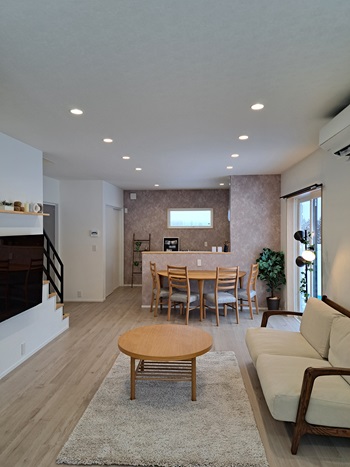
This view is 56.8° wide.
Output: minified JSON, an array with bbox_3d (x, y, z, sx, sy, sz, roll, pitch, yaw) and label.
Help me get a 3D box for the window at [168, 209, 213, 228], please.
[{"bbox_3d":[0.394,-0.374,8.019,1.130,0.490,0.100,0,1,5],"label":"window"}]

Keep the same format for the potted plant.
[{"bbox_3d":[1.664,0.803,5.500,0.520,1.110,0.470,0,1,5],"label":"potted plant"}]

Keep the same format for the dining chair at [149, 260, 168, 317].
[{"bbox_3d":[-0.161,0.929,5.473,0.480,0.860,0.430,0,1,-16],"label":"dining chair"}]

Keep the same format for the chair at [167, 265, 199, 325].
[{"bbox_3d":[0.159,0.935,5.110,0.430,0.860,0.480,1,1,35],"label":"chair"}]

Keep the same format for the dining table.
[{"bbox_3d":[0.452,1.015,5.401,1.540,0.690,0.860,0,1,5],"label":"dining table"}]

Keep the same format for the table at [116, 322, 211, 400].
[{"bbox_3d":[-0.079,1.175,2.968,0.850,0.430,0.850,0,1,5],"label":"table"}]

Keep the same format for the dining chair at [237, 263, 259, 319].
[{"bbox_3d":[1.131,0.930,5.375,0.480,0.860,0.430,1,1,30],"label":"dining chair"}]

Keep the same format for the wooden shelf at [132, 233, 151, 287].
[{"bbox_3d":[-0.799,0.663,7.923,0.440,1.300,0.300,0,1,5],"label":"wooden shelf"}]

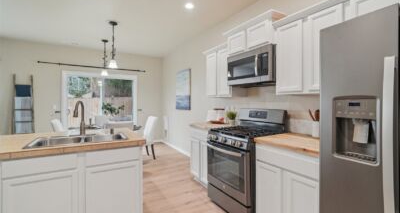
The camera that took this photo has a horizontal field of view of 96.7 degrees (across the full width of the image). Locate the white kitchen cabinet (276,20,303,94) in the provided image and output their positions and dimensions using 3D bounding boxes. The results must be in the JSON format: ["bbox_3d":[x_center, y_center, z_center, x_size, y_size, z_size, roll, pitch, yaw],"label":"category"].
[{"bbox_3d":[1.067,-0.498,1.971,0.330,0.753,0.300,0,0,-33],"label":"white kitchen cabinet"}]

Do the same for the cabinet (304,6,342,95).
[{"bbox_3d":[1.237,-0.497,1.705,0.330,0.753,0.319,0,0,-33],"label":"cabinet"}]

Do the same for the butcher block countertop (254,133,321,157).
[{"bbox_3d":[1.016,0.365,1.754,0.646,0.038,0.627,0,0,-33],"label":"butcher block countertop"}]

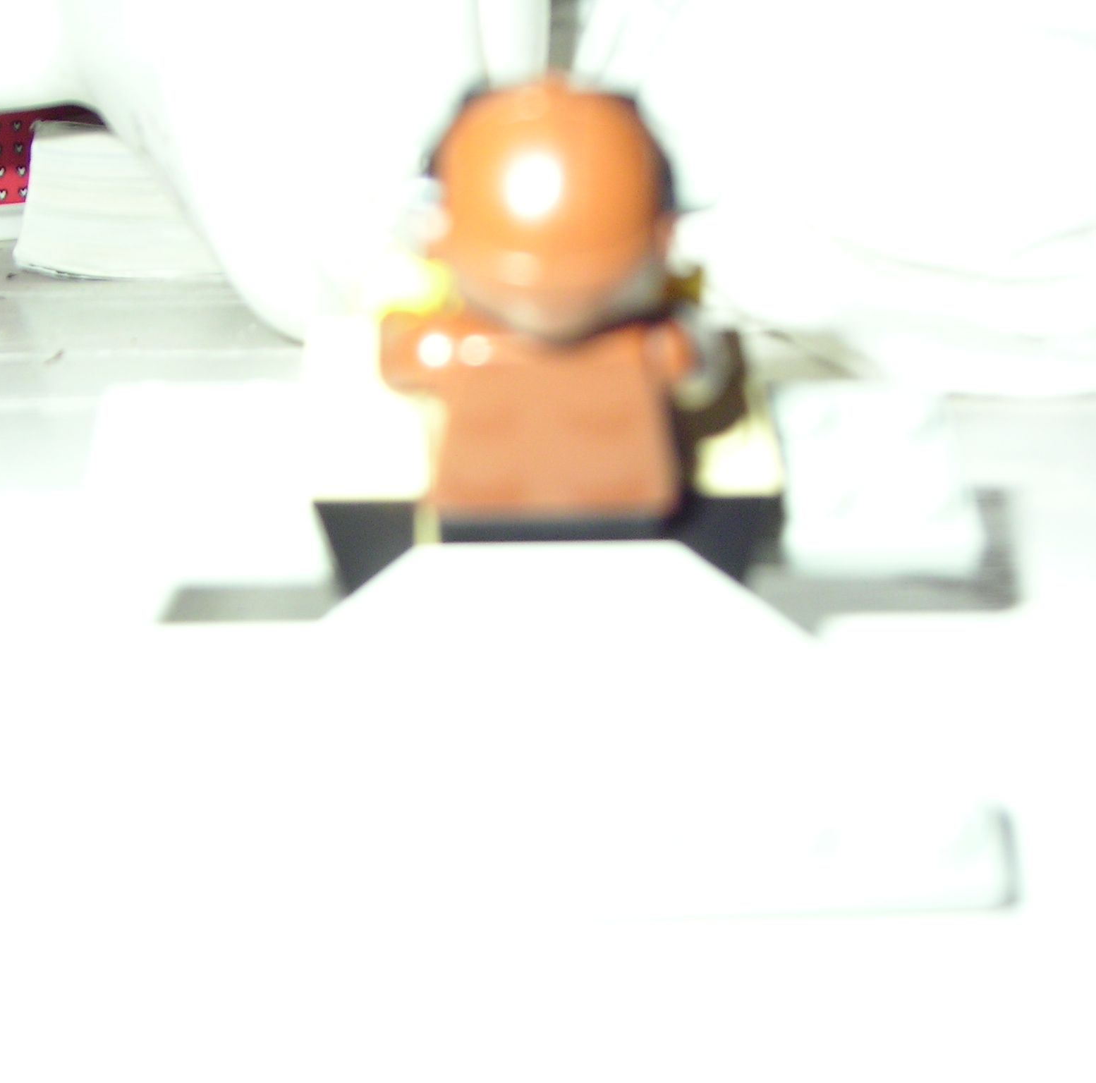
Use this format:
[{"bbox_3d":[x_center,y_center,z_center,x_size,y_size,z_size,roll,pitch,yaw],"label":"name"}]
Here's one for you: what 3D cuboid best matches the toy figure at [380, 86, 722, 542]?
[{"bbox_3d":[0.000,-0.013,0.096,0.021,0.034,0.021,0,35,0],"label":"toy figure"}]

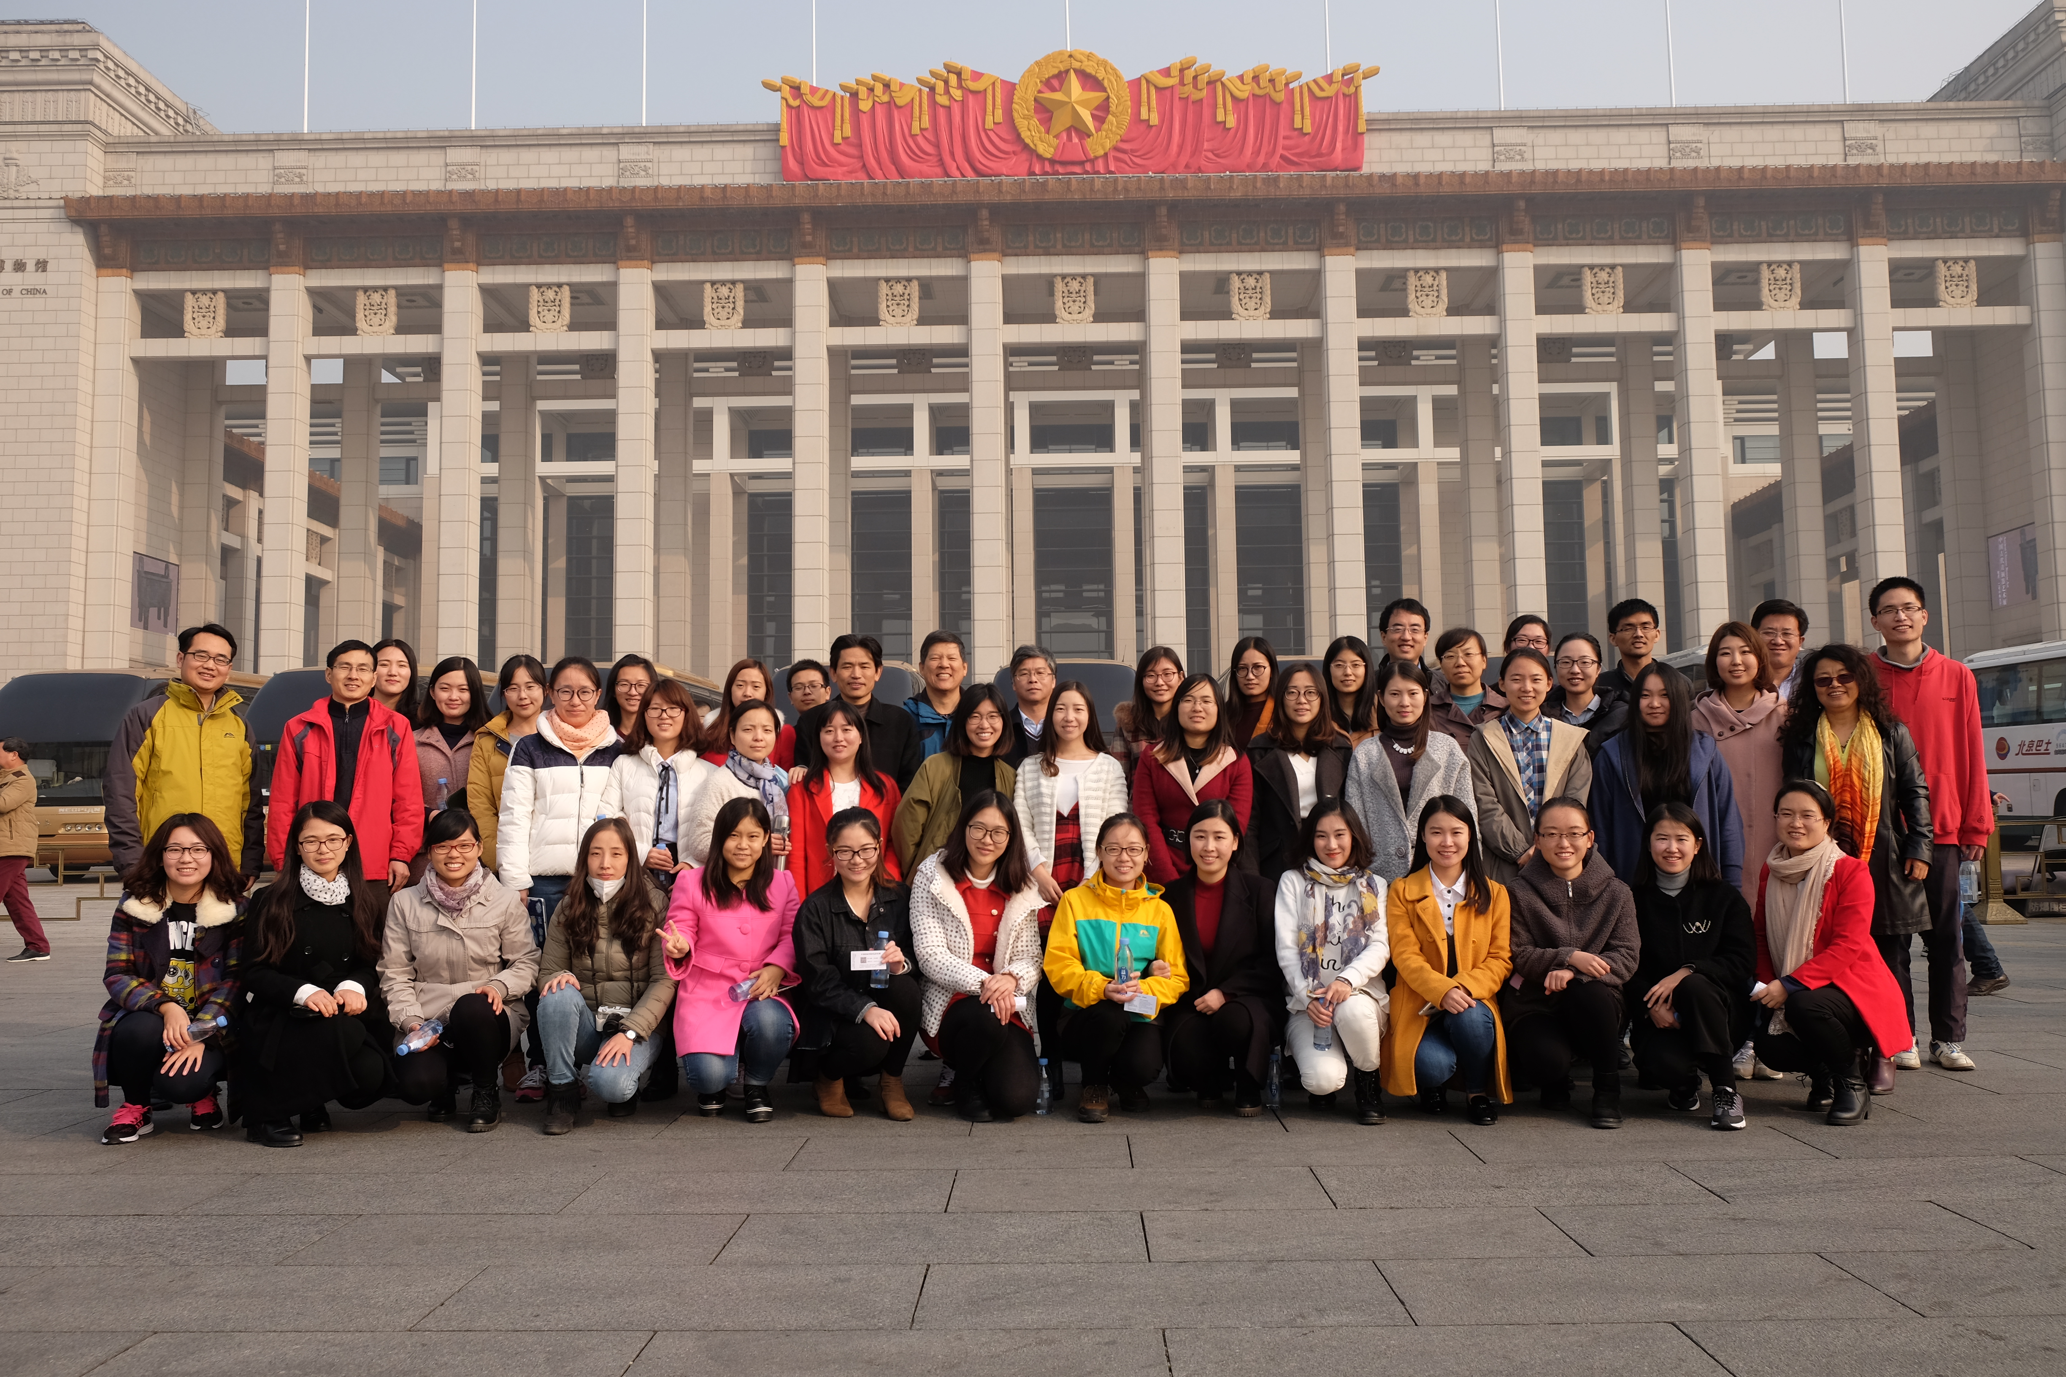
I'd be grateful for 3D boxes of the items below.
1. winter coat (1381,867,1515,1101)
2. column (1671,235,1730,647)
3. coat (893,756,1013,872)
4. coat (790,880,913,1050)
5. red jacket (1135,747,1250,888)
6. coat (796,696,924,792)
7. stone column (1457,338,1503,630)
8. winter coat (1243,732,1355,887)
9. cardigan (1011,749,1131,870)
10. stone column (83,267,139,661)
[{"bbox_3d":[1.376,0.980,5.520,0.410,0.740,0.450,-1,-5,6],"label":"winter coat"},{"bbox_3d":[33.595,-8.687,83.654,1.720,27.245,1.720,-1,-4,1],"label":"column"},{"bbox_3d":[-0.278,0.573,6.030,0.470,0.710,0.320,1,-5,-17],"label":"coat"},{"bbox_3d":[-0.624,0.952,5.720,0.400,0.560,0.410,1,-5,-14],"label":"coat"},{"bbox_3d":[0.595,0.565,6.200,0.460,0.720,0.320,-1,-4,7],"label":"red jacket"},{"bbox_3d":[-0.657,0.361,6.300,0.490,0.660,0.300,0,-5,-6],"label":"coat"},{"bbox_3d":[24.939,-7.586,92.421,1.720,26.615,1.720,-1,-4,1],"label":"stone column"},{"bbox_3d":[1.003,0.522,6.250,0.440,0.750,0.300,-1,-5,3],"label":"winter coat"},{"bbox_3d":[0.144,0.459,6.180,0.440,0.460,0.280,-1,-4,2],"label":"cardigan"},{"bbox_3d":[-48.192,-7.567,86.509,1.600,28.713,1.600,-1,-5,1],"label":"stone column"}]

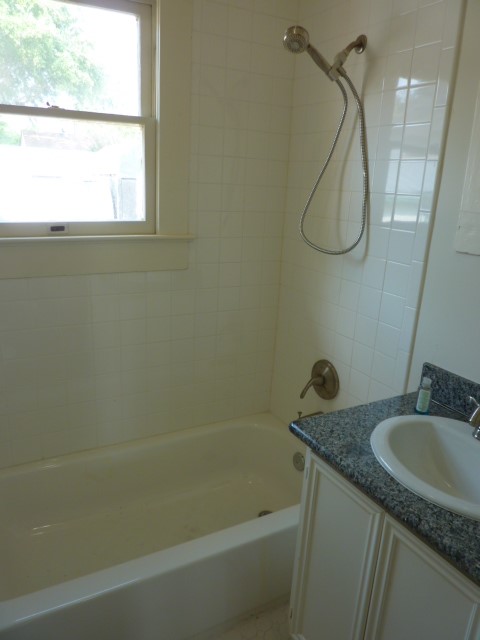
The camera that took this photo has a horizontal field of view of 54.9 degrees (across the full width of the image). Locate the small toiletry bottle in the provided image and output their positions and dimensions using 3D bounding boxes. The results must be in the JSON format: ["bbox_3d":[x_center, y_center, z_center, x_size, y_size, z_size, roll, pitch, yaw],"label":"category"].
[{"bbox_3d":[0.546,0.225,1.368,0.034,0.109,0.034,11,18,26],"label":"small toiletry bottle"}]

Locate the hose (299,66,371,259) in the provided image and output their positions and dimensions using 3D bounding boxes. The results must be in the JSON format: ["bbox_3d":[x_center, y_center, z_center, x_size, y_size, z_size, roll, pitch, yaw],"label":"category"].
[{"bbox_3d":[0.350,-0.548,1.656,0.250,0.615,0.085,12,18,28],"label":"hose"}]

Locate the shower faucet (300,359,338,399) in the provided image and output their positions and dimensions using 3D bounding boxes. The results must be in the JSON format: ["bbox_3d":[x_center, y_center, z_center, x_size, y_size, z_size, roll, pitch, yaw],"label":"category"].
[{"bbox_3d":[0.320,0.259,1.935,0.095,0.180,0.178,-6,18,-28],"label":"shower faucet"}]

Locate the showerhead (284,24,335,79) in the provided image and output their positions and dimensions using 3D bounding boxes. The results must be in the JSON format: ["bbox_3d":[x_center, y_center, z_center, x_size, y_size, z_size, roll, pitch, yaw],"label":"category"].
[{"bbox_3d":[0.235,-0.867,1.523,0.223,0.068,0.085,33,-30,-25],"label":"showerhead"}]

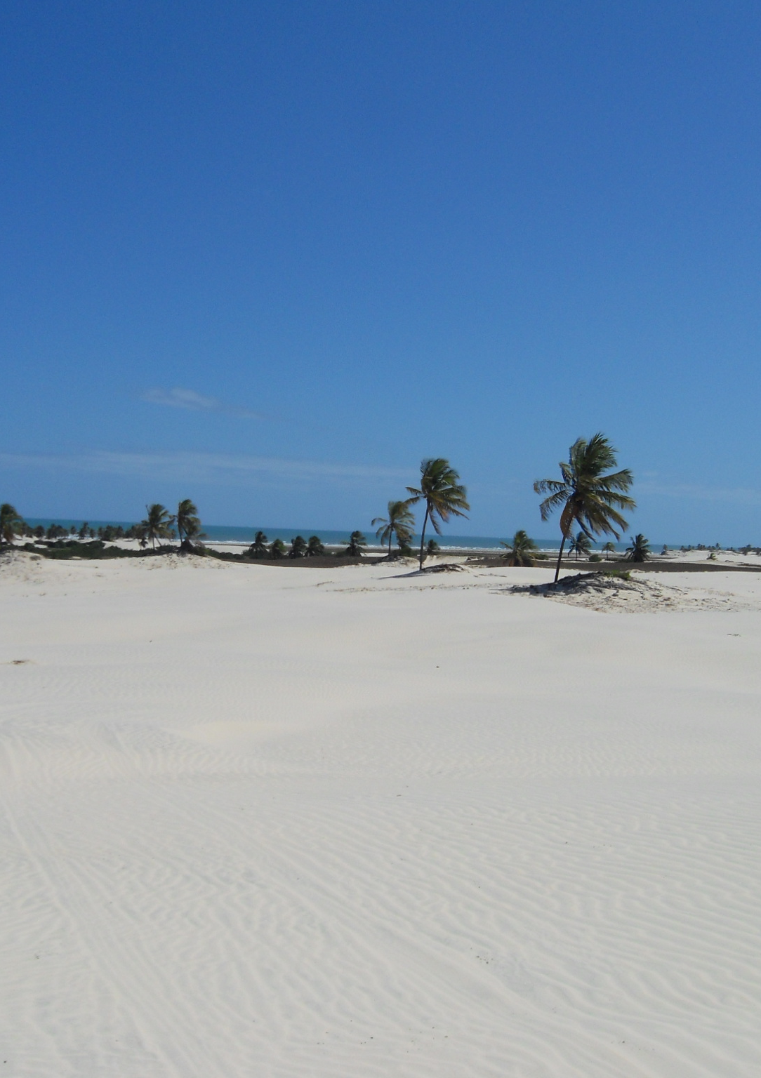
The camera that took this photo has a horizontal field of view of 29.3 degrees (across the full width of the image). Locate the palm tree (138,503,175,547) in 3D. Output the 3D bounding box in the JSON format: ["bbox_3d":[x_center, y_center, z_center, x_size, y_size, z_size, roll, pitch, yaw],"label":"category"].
[{"bbox_3d":[-31.680,-1.822,205.000,5.230,6.340,5.230,2,0,0],"label":"palm tree"}]

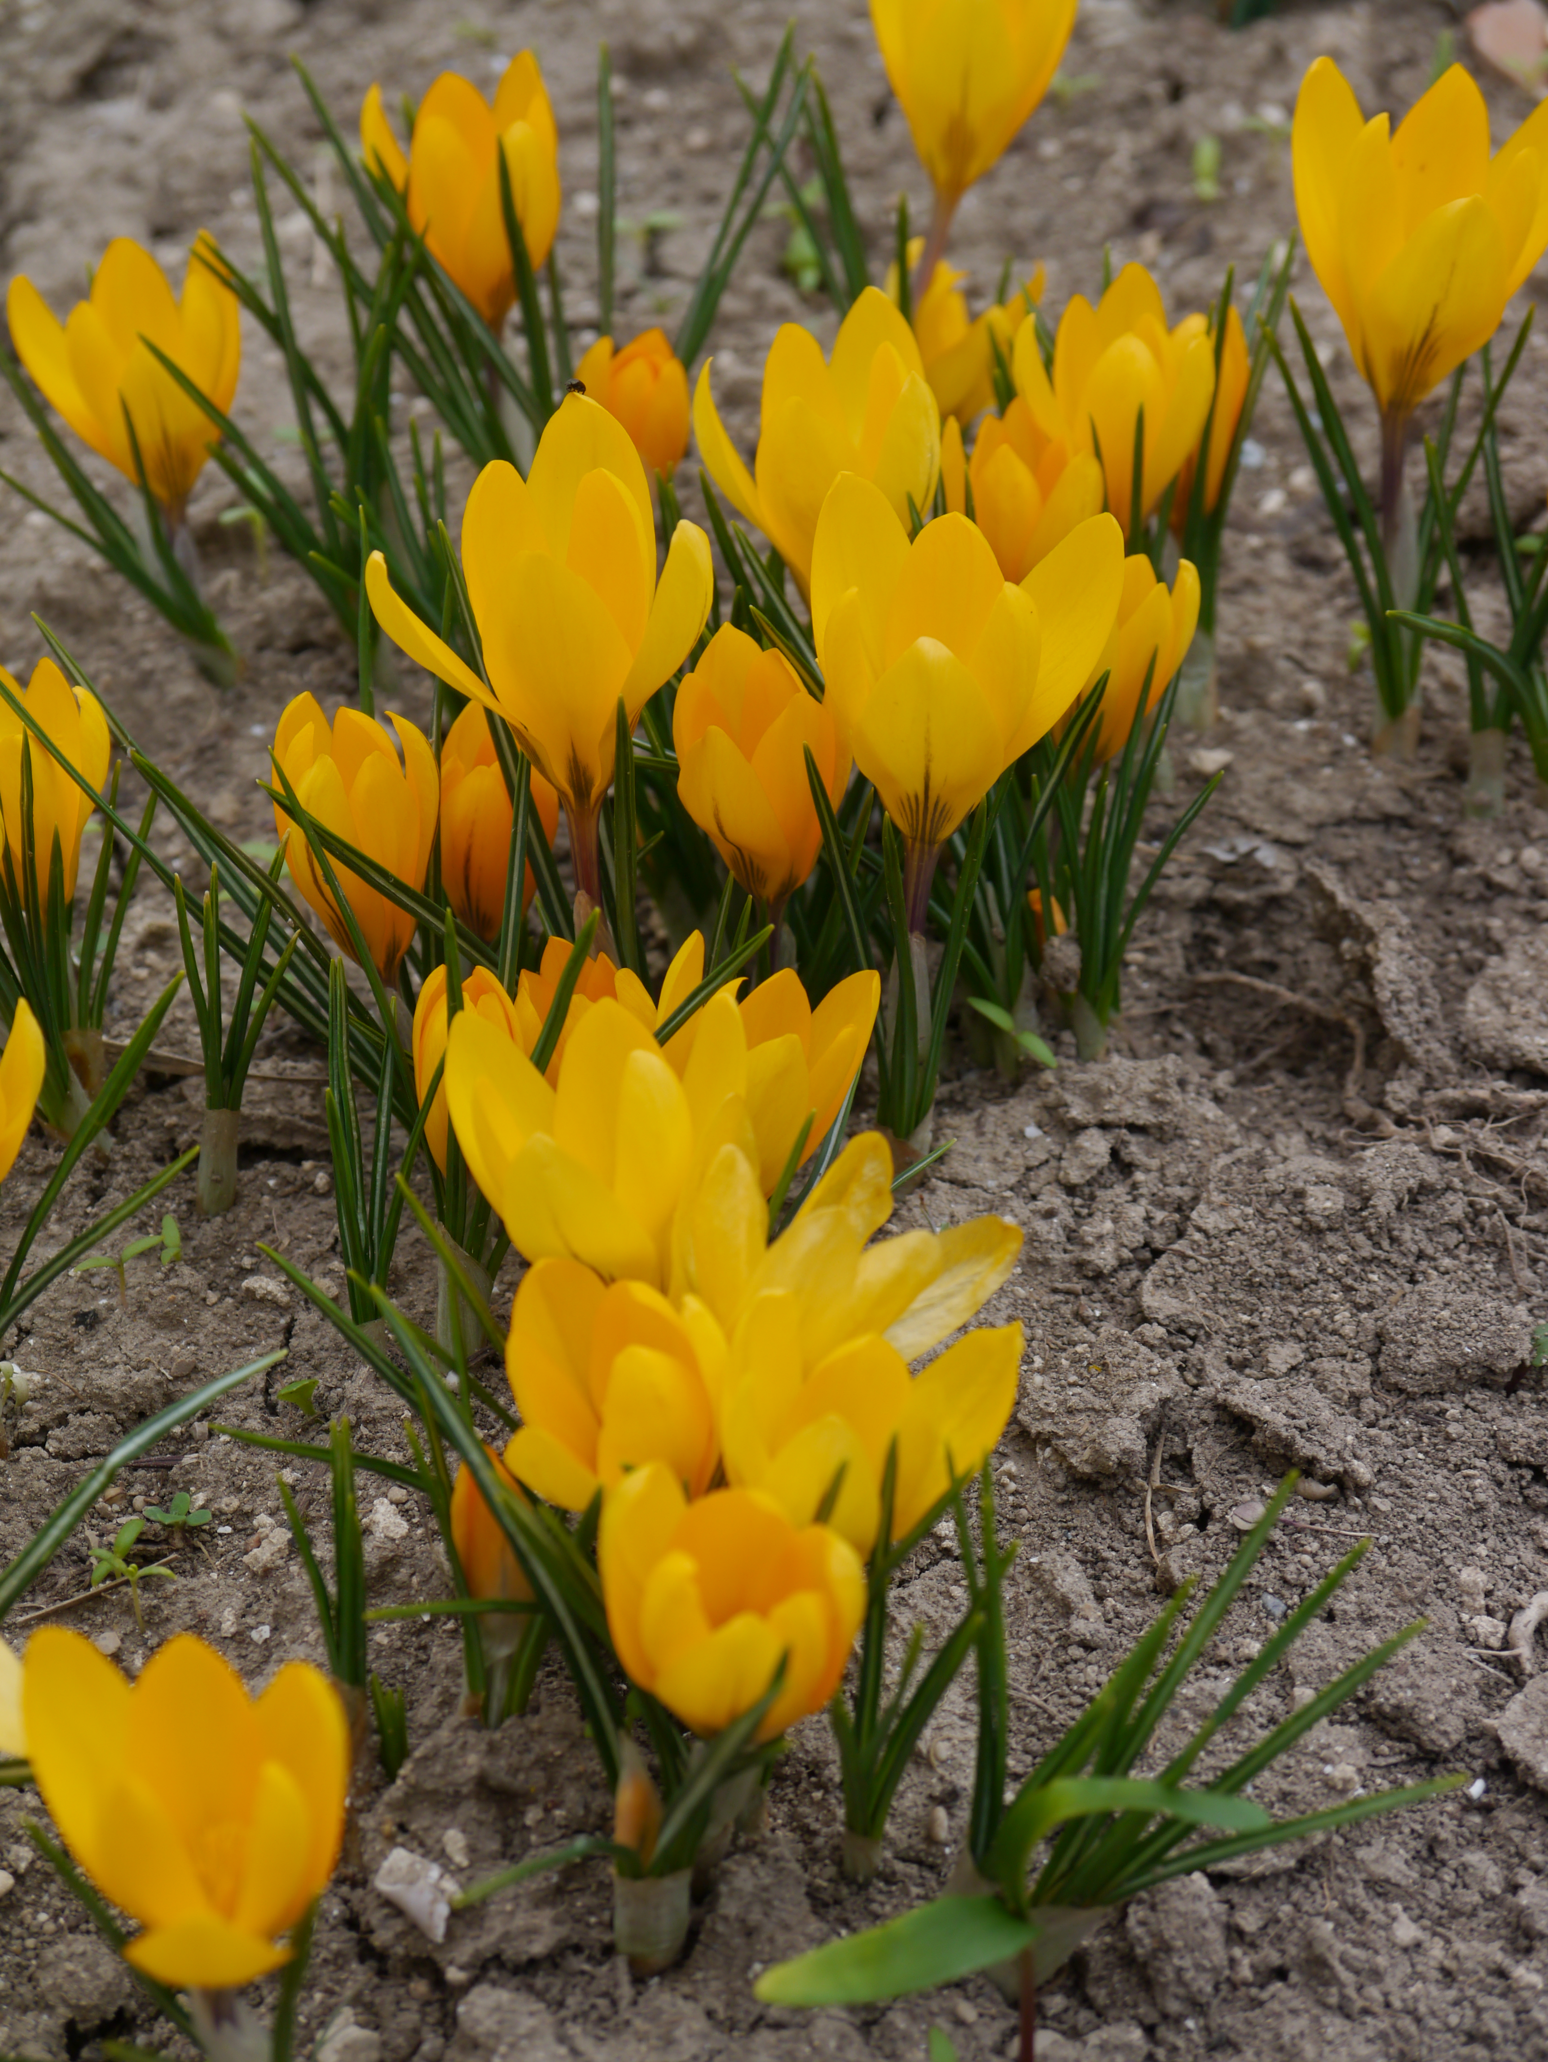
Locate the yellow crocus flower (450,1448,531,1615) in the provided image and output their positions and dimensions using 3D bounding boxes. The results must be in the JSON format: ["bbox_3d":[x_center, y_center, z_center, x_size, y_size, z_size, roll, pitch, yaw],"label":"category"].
[{"bbox_3d":[-0.027,0.050,0.486,0.008,0.020,0.008,-3,33,2],"label":"yellow crocus flower"}]

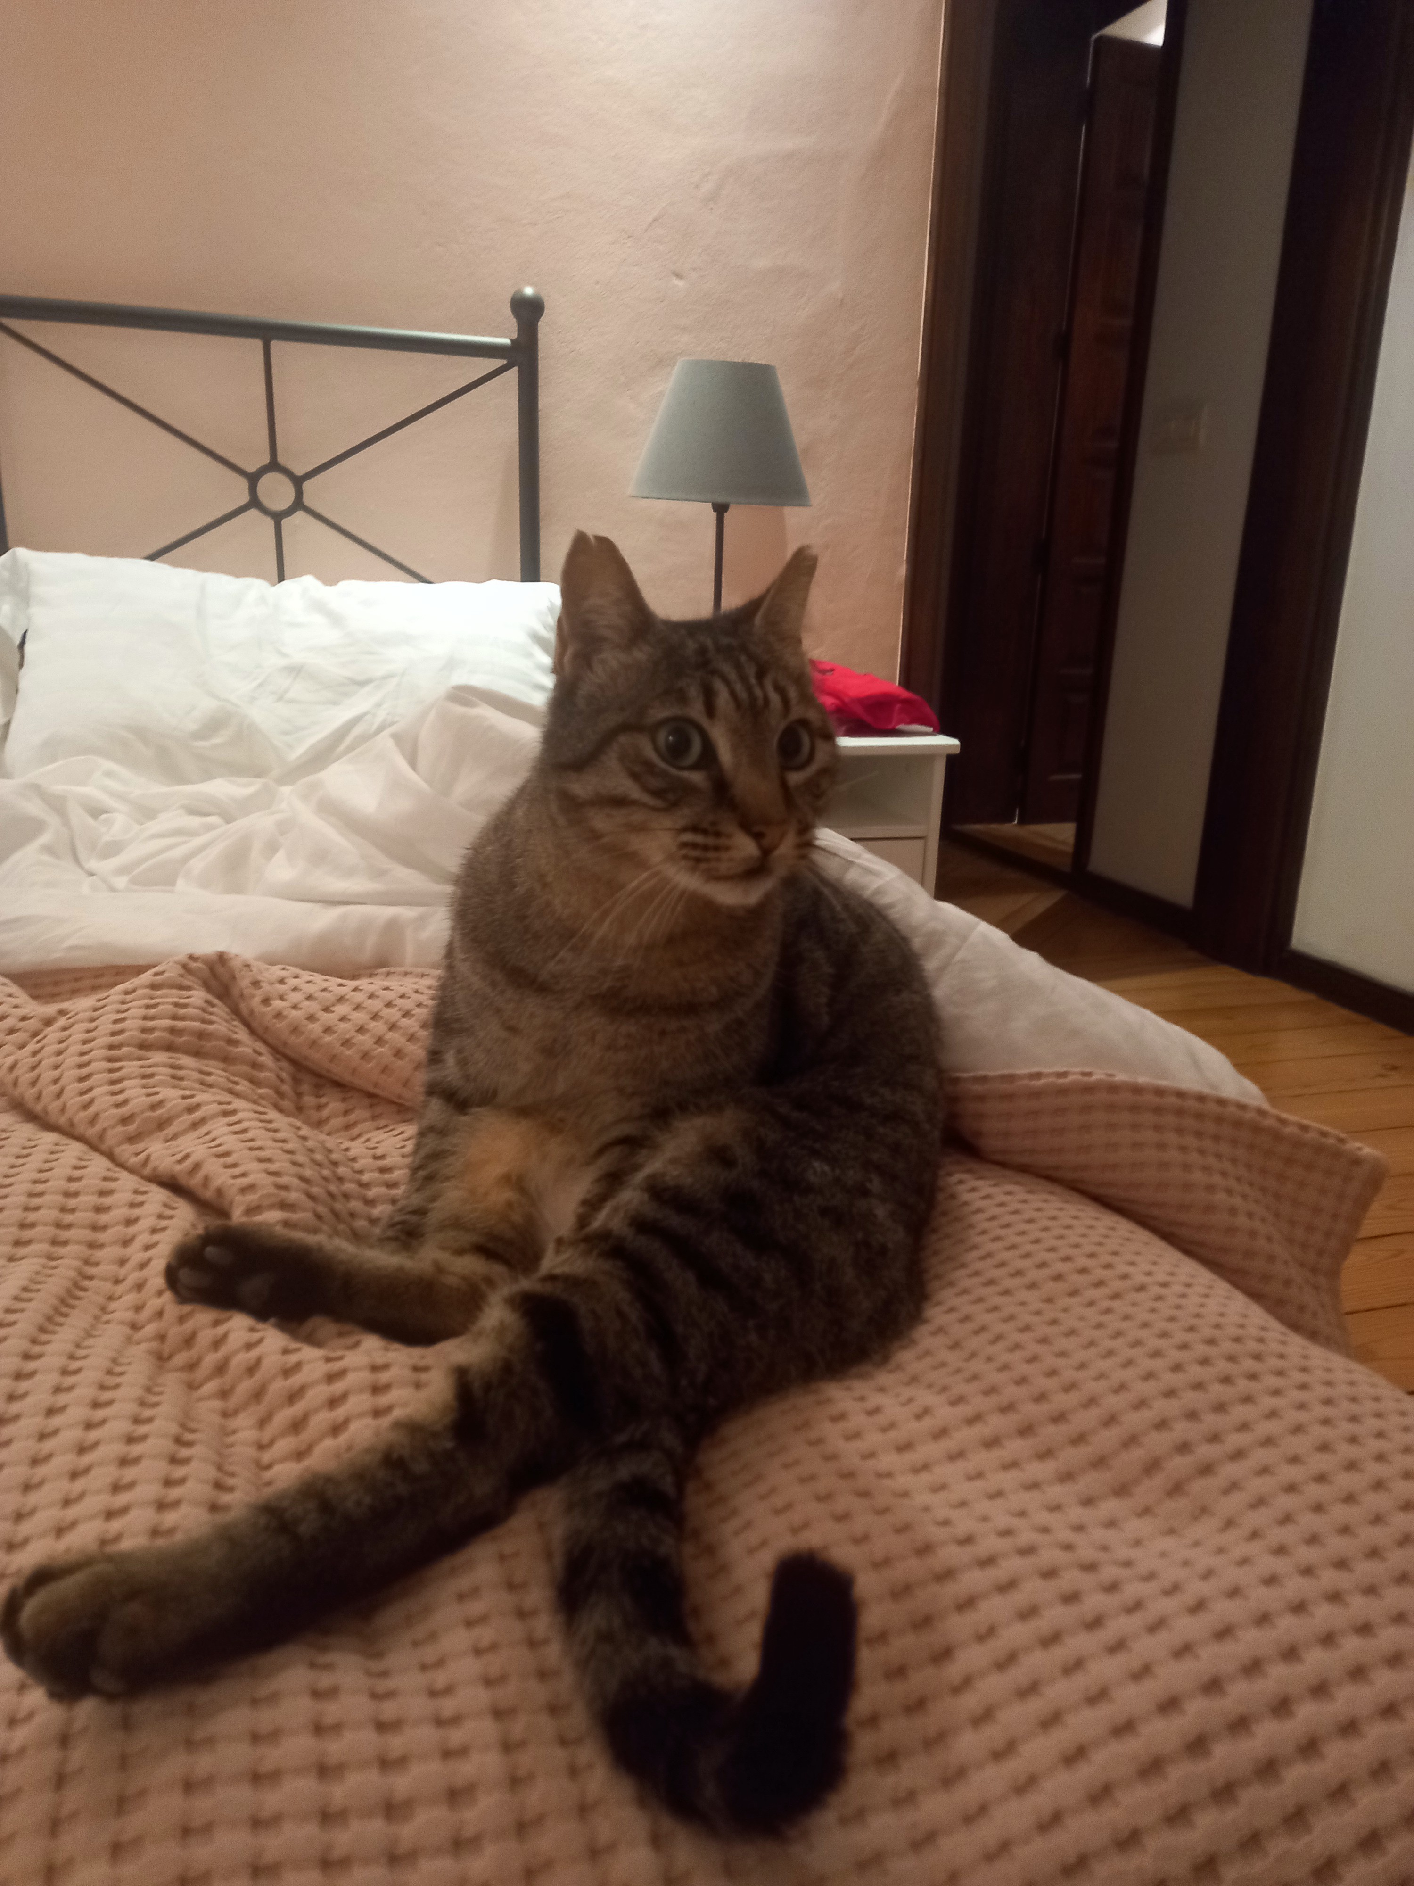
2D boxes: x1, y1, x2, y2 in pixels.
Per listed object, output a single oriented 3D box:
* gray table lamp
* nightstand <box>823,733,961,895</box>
[{"bbox_3d":[0.018,-0.569,1.977,0.260,0.510,0.260,-4,17,-19],"label":"gray table lamp"},{"bbox_3d":[0.084,-0.052,2.127,0.435,0.564,0.395,-4,17,-19],"label":"nightstand"}]

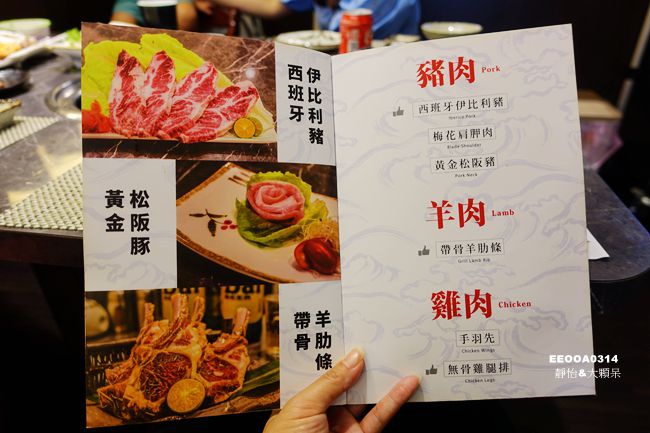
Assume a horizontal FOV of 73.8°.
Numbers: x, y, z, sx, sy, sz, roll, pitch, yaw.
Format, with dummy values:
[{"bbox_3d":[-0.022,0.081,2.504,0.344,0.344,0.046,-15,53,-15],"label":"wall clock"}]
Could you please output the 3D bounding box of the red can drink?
[{"bbox_3d":[0.065,-0.366,0.908,0.066,0.118,0.066,0,34,0],"label":"red can drink"}]

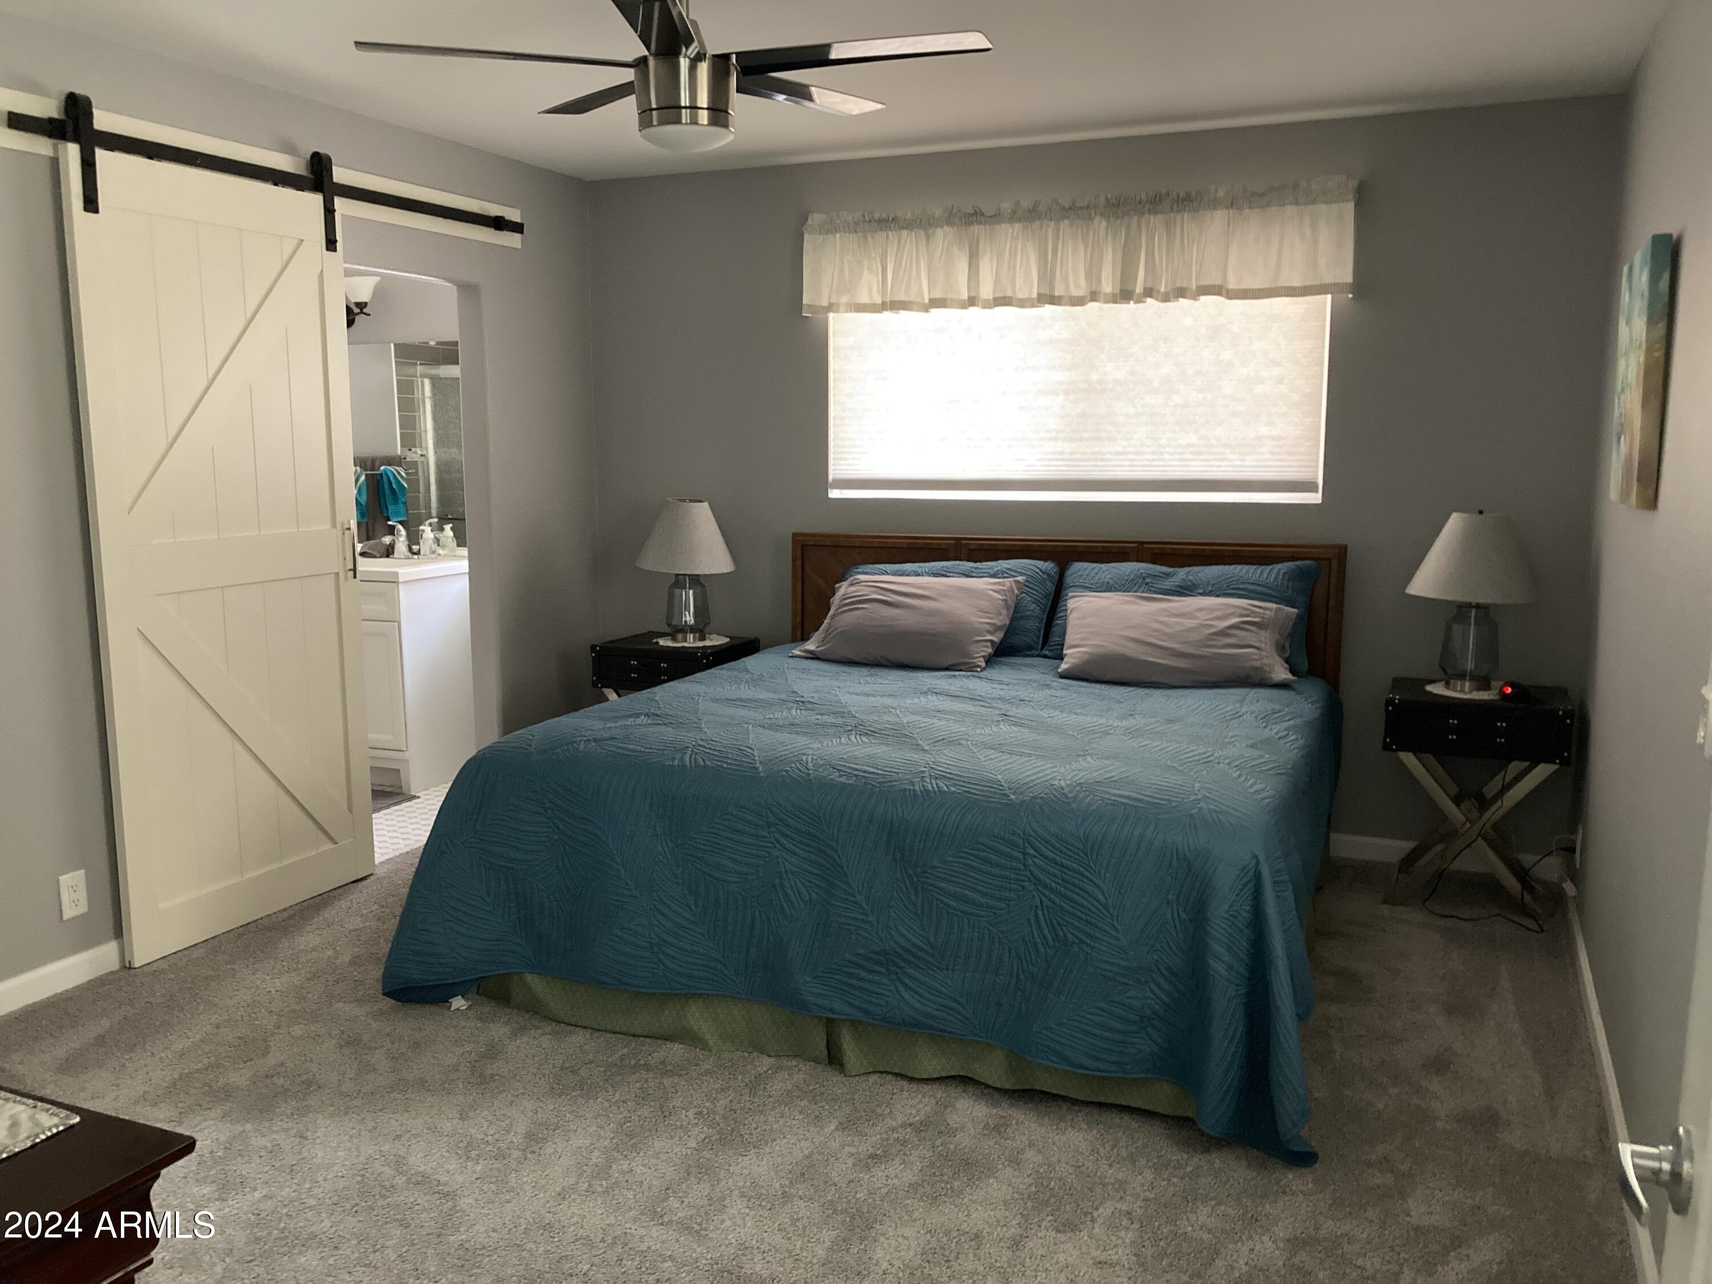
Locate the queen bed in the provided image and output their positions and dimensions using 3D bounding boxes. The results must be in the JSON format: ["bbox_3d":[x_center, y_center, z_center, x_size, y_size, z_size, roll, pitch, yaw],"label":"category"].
[{"bbox_3d":[0.292,0.303,4.054,2.150,1.062,2.240,4,9,24],"label":"queen bed"}]

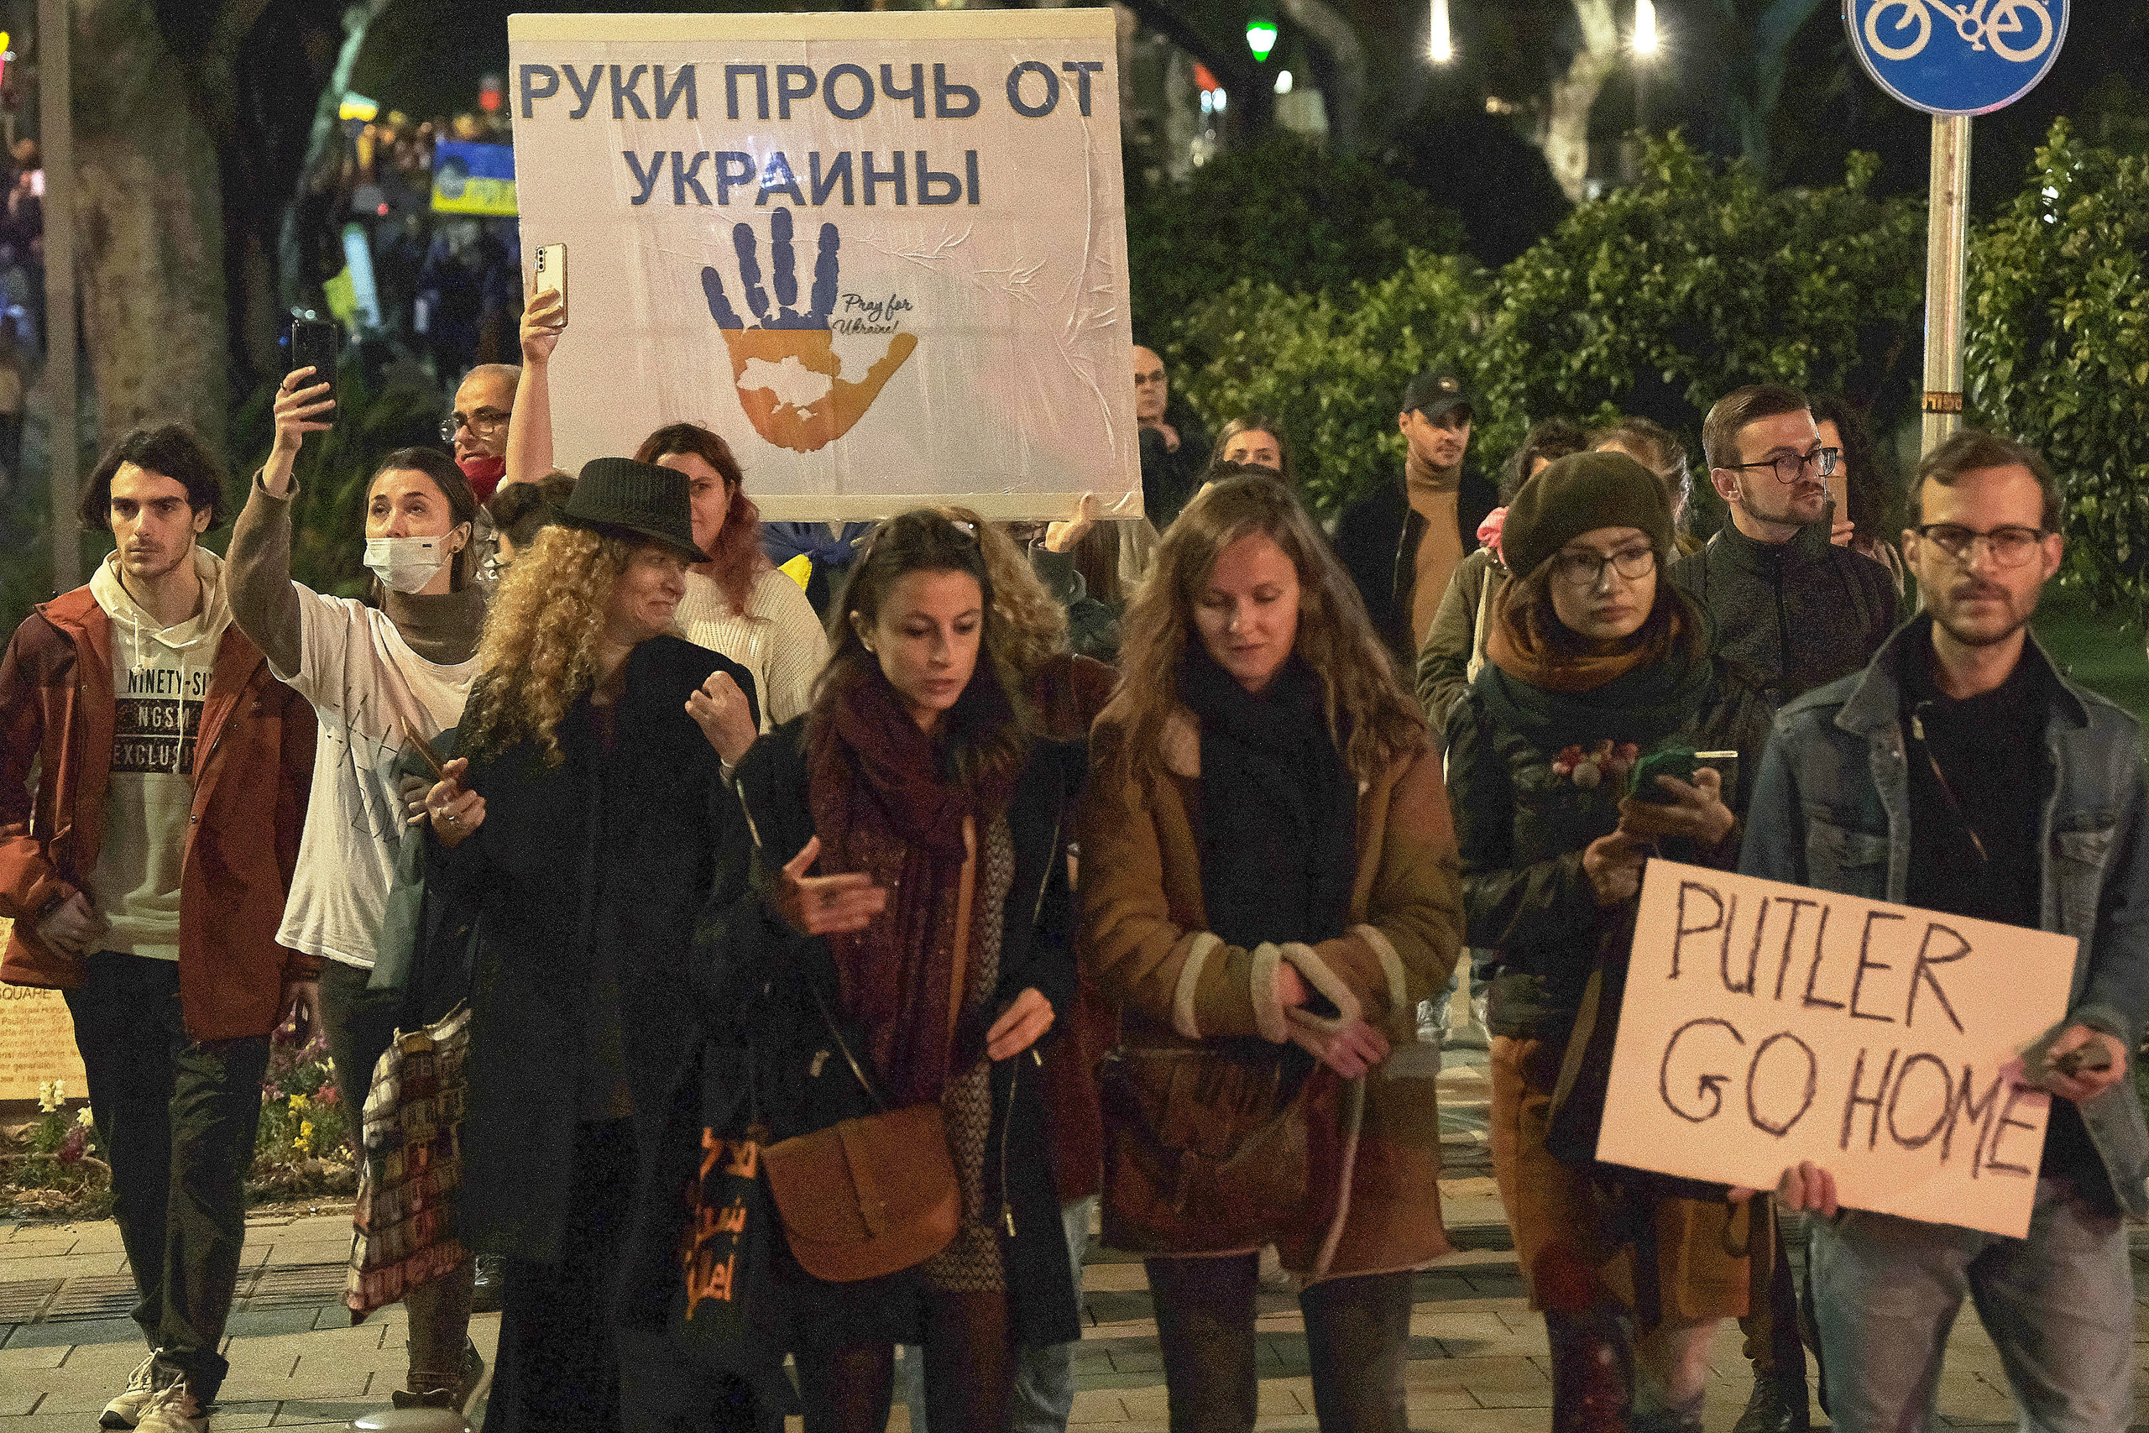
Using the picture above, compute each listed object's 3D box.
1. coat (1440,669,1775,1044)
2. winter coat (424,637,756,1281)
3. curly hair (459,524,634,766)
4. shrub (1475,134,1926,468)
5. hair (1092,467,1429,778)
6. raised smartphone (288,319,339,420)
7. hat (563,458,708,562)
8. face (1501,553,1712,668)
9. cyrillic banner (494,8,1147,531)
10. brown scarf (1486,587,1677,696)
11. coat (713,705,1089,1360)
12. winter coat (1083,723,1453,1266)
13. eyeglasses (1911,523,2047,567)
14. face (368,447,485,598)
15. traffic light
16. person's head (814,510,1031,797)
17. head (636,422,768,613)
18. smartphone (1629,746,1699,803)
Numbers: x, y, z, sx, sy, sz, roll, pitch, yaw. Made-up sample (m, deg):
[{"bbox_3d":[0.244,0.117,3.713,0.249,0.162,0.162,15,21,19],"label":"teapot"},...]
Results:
[{"bbox_3d":[0.690,0.170,8.650,0.440,0.520,0.360,0,3,0],"label":"coat"},{"bbox_3d":[-0.675,0.323,9.350,0.475,0.895,0.360,0,3,-5],"label":"winter coat"},{"bbox_3d":[-0.766,-0.103,9.700,0.220,0.360,0.230,3,5,39],"label":"curly hair"},{"bbox_3d":[1.768,-0.508,18.800,1.400,2.200,1.300,0,3,0],"label":"shrub"},{"bbox_3d":[0.229,-0.105,8.100,0.390,0.380,0.280,0,3,8],"label":"hair"},{"bbox_3d":[-1.250,-0.571,11.000,0.075,0.155,0.010,0,0,5],"label":"raised smartphone"},{"bbox_3d":[-0.621,-0.290,9.400,0.245,0.122,0.215,21,12,26],"label":"hat"},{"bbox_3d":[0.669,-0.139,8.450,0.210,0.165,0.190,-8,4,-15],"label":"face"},{"bbox_3d":[-0.481,-0.869,12.900,1.180,0.980,0.020,-1,-2,0],"label":"cyrillic banner"},{"bbox_3d":[0.703,-0.106,9.250,0.280,0.170,0.250,0,3,-6],"label":"brown scarf"},{"bbox_3d":[-0.200,0.364,7.700,0.440,0.740,0.330,-1,4,-14],"label":"coat"},{"bbox_3d":[0.237,0.328,8.050,0.460,0.700,0.370,0,3,3],"label":"winter coat"},{"bbox_3d":[1.043,-0.196,7.700,0.148,0.050,0.130,0,4,6],"label":"eyeglasses"},{"bbox_3d":[-1.056,-0.317,10.850,0.180,0.235,0.200,-3,-1,24],"label":"face"},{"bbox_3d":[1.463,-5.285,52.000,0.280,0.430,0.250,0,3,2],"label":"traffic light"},{"bbox_3d":[-0.193,-0.082,8.500,0.250,0.340,0.260,-2,5,-30],"label":"person's head"},{"bbox_3d":[-0.687,-0.372,12.300,0.230,0.330,0.250,1,3,13],"label":"head"},{"bbox_3d":[0.722,0.080,8.250,0.075,0.140,0.012,6,36,-11],"label":"smartphone"}]

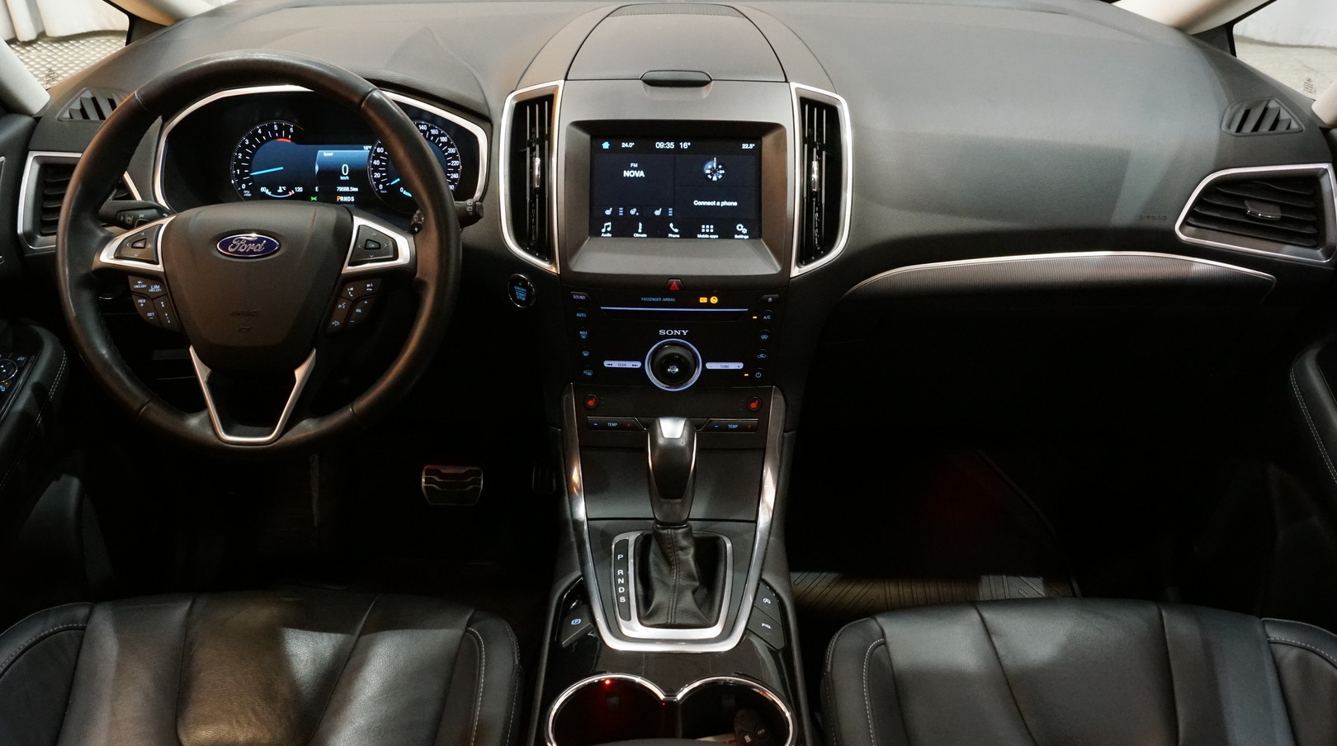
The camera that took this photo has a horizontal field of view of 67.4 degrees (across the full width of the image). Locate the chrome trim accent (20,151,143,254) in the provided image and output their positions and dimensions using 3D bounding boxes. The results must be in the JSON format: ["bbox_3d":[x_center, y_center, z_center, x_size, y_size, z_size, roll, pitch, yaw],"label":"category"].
[{"bbox_3d":[-0.605,-0.179,1.045,0.137,0.107,0.035,-2,13,-4],"label":"chrome trim accent"}]

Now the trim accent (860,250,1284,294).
[{"bbox_3d":[0.415,-0.104,1.055,0.450,0.050,0.045,0,17,0],"label":"trim accent"}]

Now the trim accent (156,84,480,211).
[{"bbox_3d":[-0.366,-0.236,1.060,0.352,0.135,0.040,1,7,0],"label":"trim accent"}]

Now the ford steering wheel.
[{"bbox_3d":[-0.377,-0.114,0.943,0.372,0.370,0.100,0,2,0],"label":"ford steering wheel"}]

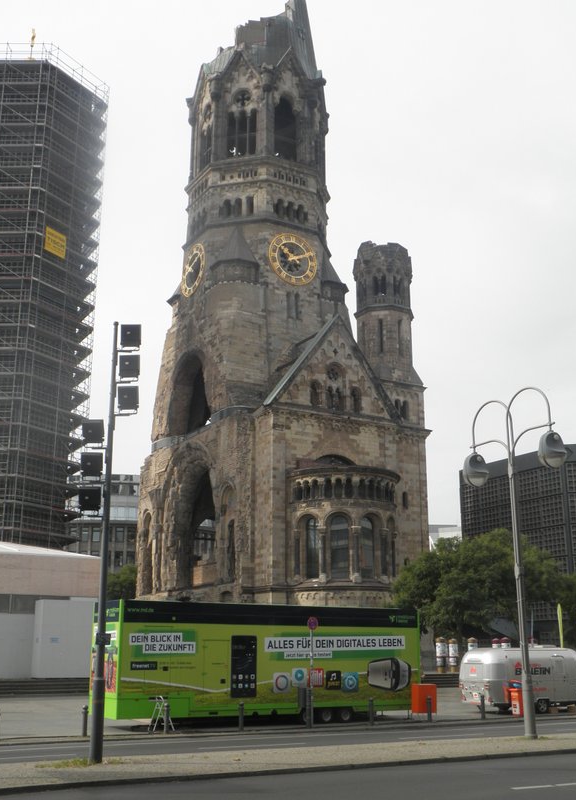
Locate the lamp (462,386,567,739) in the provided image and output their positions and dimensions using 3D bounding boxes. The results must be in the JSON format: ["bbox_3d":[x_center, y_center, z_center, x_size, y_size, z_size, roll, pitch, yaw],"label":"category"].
[{"bbox_3d":[6.830,4.595,27.906,0.800,10.150,4.100,9,-18,-29],"label":"lamp"}]

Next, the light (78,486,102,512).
[{"bbox_3d":[-4.460,2.240,21.373,0.500,0.550,0.350,0,-15,0],"label":"light"}]

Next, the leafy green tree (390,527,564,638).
[{"bbox_3d":[13.275,13.817,65.693,11.800,9.800,11.500,0,-15,0],"label":"leafy green tree"}]

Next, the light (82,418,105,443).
[{"bbox_3d":[-4.473,0.724,21.790,0.500,0.550,0.350,0,-15,0],"label":"light"}]

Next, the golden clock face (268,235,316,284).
[{"bbox_3d":[0.483,-11.777,79.533,4.720,4.720,0.300,9,-18,-29],"label":"golden clock face"}]

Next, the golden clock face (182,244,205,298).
[{"bbox_3d":[-8.185,-11.146,81.674,0.300,4.720,4.720,9,-18,-29],"label":"golden clock face"}]

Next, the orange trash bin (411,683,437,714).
[{"bbox_3d":[5.031,11.032,34.925,0.740,1.050,0.650,9,-18,-29],"label":"orange trash bin"}]

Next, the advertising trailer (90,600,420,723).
[{"bbox_3d":[-0.805,9.558,34.377,12.200,4.000,2.550,9,-18,-29],"label":"advertising trailer"}]

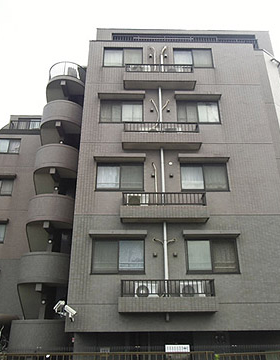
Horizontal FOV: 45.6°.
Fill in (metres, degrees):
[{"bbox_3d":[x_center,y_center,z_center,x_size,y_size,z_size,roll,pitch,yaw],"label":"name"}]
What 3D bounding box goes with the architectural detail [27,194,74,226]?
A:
[{"bbox_3d":[-4.338,1.725,16.924,2.921,1.317,1.924,0,-25,-1],"label":"architectural detail"}]

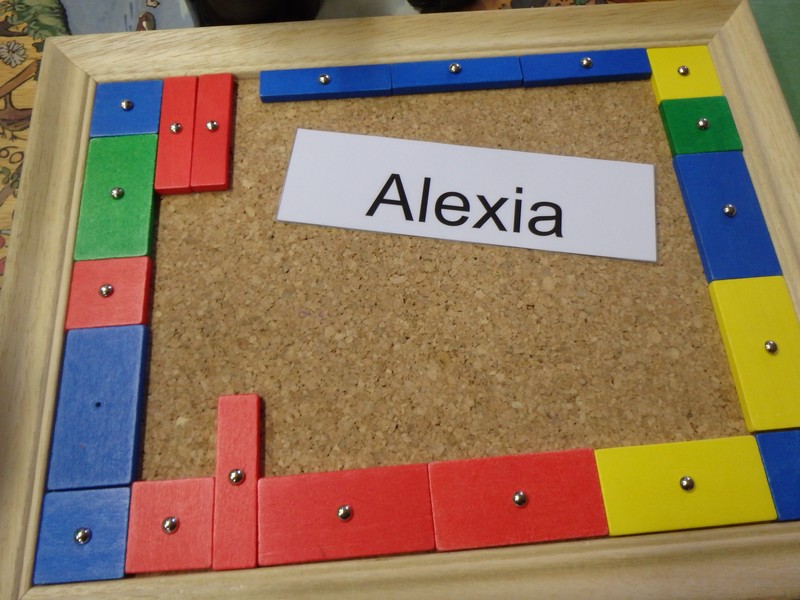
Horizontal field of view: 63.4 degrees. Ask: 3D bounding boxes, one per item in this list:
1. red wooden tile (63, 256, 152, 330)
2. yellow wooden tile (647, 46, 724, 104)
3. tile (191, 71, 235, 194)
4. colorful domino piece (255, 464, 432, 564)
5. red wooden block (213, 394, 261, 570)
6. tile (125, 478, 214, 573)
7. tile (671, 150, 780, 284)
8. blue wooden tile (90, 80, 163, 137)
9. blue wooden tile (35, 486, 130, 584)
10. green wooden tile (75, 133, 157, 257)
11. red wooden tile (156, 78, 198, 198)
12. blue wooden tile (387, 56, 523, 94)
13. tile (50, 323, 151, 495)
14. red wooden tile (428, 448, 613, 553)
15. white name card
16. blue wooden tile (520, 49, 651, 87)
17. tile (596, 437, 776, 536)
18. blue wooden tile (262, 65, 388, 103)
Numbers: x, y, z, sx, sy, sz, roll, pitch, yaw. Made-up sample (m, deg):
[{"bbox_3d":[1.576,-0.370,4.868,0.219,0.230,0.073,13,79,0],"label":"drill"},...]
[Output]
[{"bbox_3d":[-0.097,-0.002,0.217,0.025,0.004,0.025,-4,68,-2],"label":"red wooden tile"},{"bbox_3d":[0.110,-0.087,0.253,0.025,0.004,0.025,-4,68,-2],"label":"yellow wooden tile"},{"bbox_3d":[-0.070,-0.063,0.243,0.012,0.004,0.050,-3,68,-2],"label":"tile"},{"bbox_3d":[-0.016,0.063,0.191,0.050,0.004,0.025,-4,68,-2],"label":"colorful domino piece"},{"bbox_3d":[-0.049,0.054,0.194,0.012,0.004,0.050,-4,68,-2],"label":"red wooden block"},{"bbox_3d":[-0.066,0.066,0.189,0.025,0.004,0.025,-3,68,-2],"label":"tile"},{"bbox_3d":[0.115,-0.030,0.229,0.024,0.004,0.050,-4,68,-2],"label":"tile"},{"bbox_3d":[-0.103,-0.072,0.246,0.025,0.004,0.025,-4,68,-2],"label":"blue wooden tile"},{"bbox_3d":[-0.091,0.068,0.188,0.025,0.004,0.025,-4,68,-2],"label":"blue wooden tile"},{"bbox_3d":[-0.100,-0.037,0.231,0.025,0.004,0.050,-4,68,-2],"label":"green wooden tile"},{"bbox_3d":[-0.083,-0.062,0.242,0.012,0.004,0.050,-4,68,-2],"label":"red wooden tile"},{"bbox_3d":[0.022,-0.088,0.253,0.050,0.004,0.012,-4,68,-2],"label":"blue wooden tile"},{"bbox_3d":[-0.093,0.033,0.202,0.024,0.004,0.050,-4,68,-2],"label":"tile"},{"bbox_3d":[0.035,0.059,0.193,0.050,0.004,0.025,-4,68,-2],"label":"red wooden tile"},{"bbox_3d":[0.025,-0.039,0.234,0.134,0.001,0.040,7,68,3],"label":"white name card"},{"bbox_3d":[0.073,-0.092,0.255,0.050,0.004,0.012,-4,68,-2],"label":"blue wooden tile"},{"bbox_3d":[0.084,0.055,0.194,0.050,0.004,0.024,-5,68,-2],"label":"tile"},{"bbox_3d":[-0.028,-0.084,0.251,0.050,0.004,0.012,-4,68,-2],"label":"blue wooden tile"}]

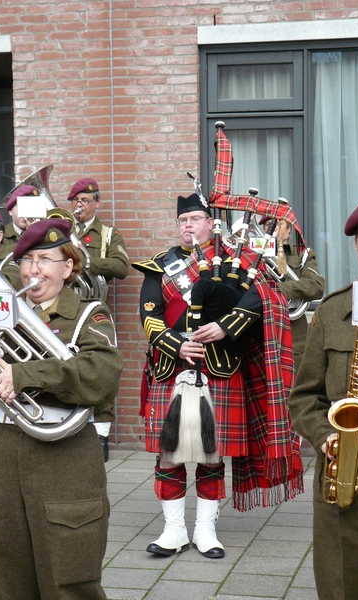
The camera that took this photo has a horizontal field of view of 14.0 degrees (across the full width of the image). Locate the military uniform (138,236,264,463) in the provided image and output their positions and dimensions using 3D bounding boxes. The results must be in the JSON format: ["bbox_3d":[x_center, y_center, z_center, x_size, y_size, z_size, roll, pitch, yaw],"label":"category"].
[{"bbox_3d":[0.096,0.239,7.180,0.610,1.060,0.400,0,5,12],"label":"military uniform"}]

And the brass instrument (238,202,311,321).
[{"bbox_3d":[0.550,-0.191,8.300,0.340,0.670,0.320,-38,3,14],"label":"brass instrument"}]

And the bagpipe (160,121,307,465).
[{"bbox_3d":[0.285,-0.095,7.100,0.660,1.480,0.450,0,5,12],"label":"bagpipe"}]

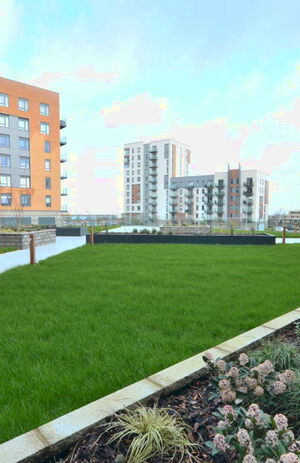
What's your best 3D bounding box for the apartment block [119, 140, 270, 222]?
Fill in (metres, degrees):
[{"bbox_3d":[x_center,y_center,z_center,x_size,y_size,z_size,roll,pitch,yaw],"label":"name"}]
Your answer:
[{"bbox_3d":[17.000,-18.200,115.700,54.000,33.600,21.000,1,3,32],"label":"apartment block"}]

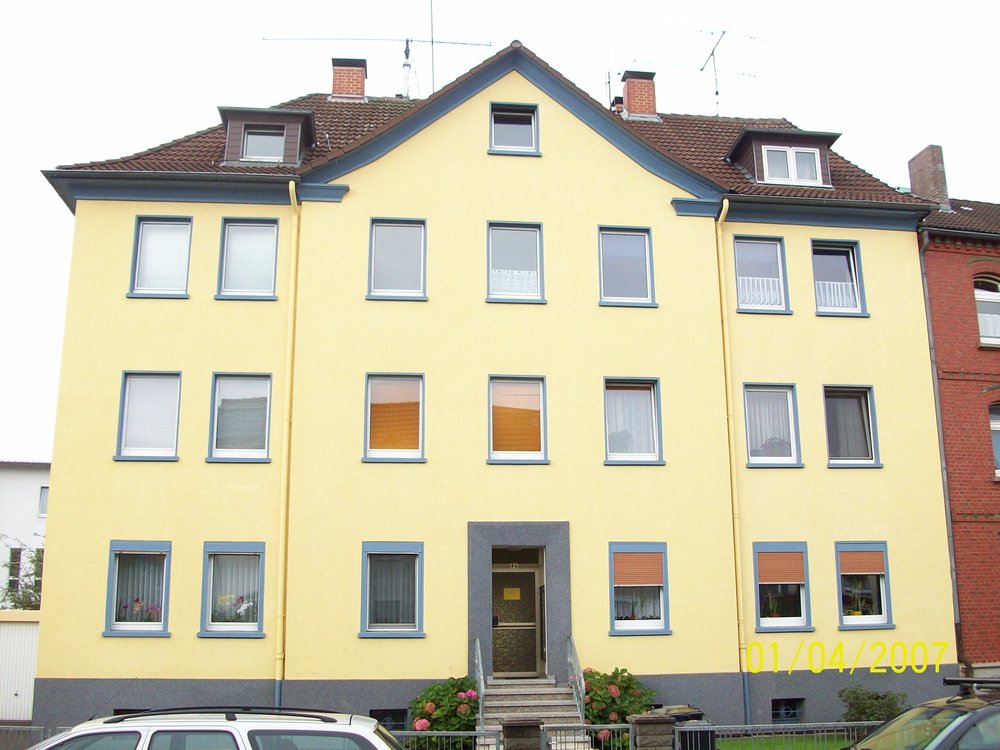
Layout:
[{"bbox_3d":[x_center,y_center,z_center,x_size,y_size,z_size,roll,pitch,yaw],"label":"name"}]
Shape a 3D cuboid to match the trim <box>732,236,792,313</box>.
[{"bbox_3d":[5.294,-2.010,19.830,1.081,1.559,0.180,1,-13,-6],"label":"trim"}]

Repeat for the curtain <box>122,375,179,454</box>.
[{"bbox_3d":[-6.428,0.724,18.083,0.881,1.473,0.060,1,-13,-6],"label":"curtain"}]

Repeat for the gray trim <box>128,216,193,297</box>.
[{"bbox_3d":[-6.343,-2.204,18.446,1.170,1.670,0.200,1,-13,-6],"label":"gray trim"}]

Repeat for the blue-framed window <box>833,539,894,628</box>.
[{"bbox_3d":[6.893,3.992,18.599,1.110,1.660,0.170,1,-13,-6],"label":"blue-framed window"}]

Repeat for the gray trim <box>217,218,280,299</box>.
[{"bbox_3d":[-4.757,-2.184,18.625,1.170,1.670,0.200,1,-13,-6],"label":"gray trim"}]

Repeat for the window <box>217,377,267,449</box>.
[{"bbox_3d":[-4.759,0.735,18.175,0.950,1.300,0.100,1,-13,-6],"label":"window"}]

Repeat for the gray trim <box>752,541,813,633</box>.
[{"bbox_3d":[5.259,3.948,18.317,1.170,1.670,0.180,1,-13,-6],"label":"gray trim"}]

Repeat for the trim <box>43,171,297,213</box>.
[{"bbox_3d":[-6.118,-3.502,18.538,4.645,0.403,0.520,1,-13,-6],"label":"trim"}]

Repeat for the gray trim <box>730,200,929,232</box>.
[{"bbox_3d":[6.643,-3.229,19.954,4.217,0.346,0.350,1,-12,-6],"label":"gray trim"}]

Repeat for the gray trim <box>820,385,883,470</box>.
[{"bbox_3d":[6.867,1.007,19.214,1.170,1.680,0.200,1,-13,-6],"label":"gray trim"}]

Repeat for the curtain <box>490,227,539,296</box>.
[{"bbox_3d":[0.291,-2.220,19.295,0.920,1.300,0.080,1,-13,-6],"label":"curtain"}]

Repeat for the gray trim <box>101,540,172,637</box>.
[{"bbox_3d":[-6.339,3.736,17.158,0.991,1.660,0.150,1,-13,-6],"label":"gray trim"}]

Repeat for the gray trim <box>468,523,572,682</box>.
[{"bbox_3d":[0.345,4.018,17.537,1.850,2.800,0.280,1,-13,-6],"label":"gray trim"}]

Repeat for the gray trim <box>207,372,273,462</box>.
[{"bbox_3d":[-4.724,0.788,17.926,1.170,1.680,0.200,1,-13,-6],"label":"gray trim"}]

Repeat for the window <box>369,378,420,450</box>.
[{"bbox_3d":[-1.955,0.732,18.249,0.935,1.329,0.090,1,-13,-6],"label":"window"}]

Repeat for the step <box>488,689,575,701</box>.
[{"bbox_3d":[0.498,5.513,16.955,1.580,0.175,0.380,1,-13,-6],"label":"step"}]

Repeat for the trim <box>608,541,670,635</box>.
[{"bbox_3d":[2.549,3.892,17.882,1.110,1.660,0.170,1,-13,-6],"label":"trim"}]

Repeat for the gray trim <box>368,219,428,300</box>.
[{"bbox_3d":[-1.942,-2.194,18.709,1.170,1.670,0.200,1,-13,-6],"label":"gray trim"}]

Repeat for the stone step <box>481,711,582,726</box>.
[{"bbox_3d":[0.486,5.759,16.508,1.766,0.175,0.330,1,-12,-6],"label":"stone step"}]

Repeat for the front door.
[{"bbox_3d":[0.312,4.351,18.031,0.970,2.320,0.120,1,-13,-6],"label":"front door"}]

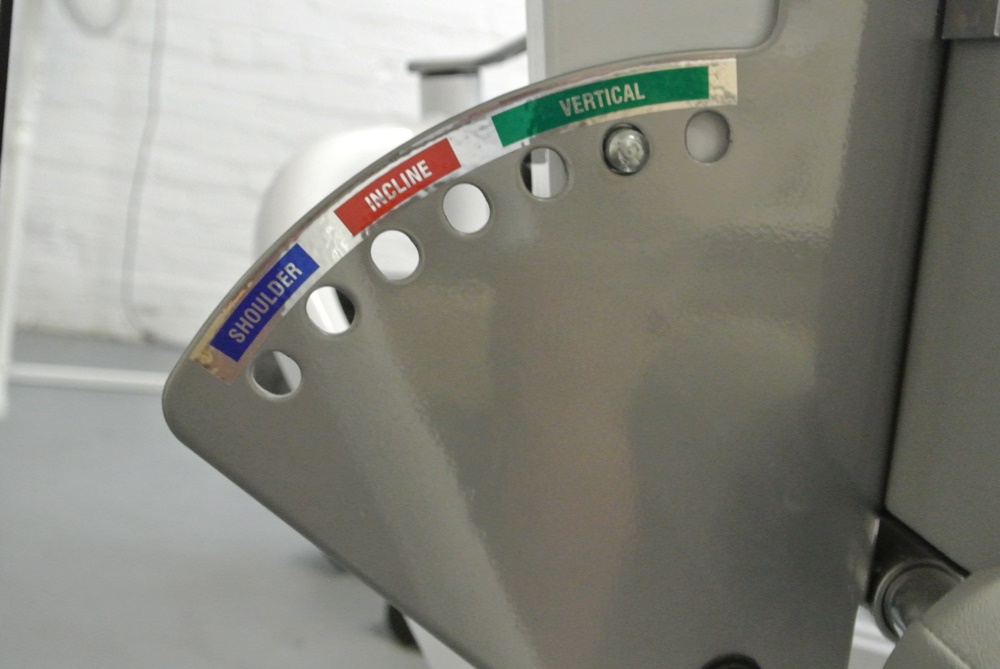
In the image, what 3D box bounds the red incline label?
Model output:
[{"bbox_3d":[-0.033,-0.047,0.526,0.043,0.012,0.001,-33,12,0],"label":"red incline label"}]

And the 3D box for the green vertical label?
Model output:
[{"bbox_3d":[0.033,-0.075,0.528,0.072,0.013,0.001,-14,12,-4],"label":"green vertical label"}]

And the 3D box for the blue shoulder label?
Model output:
[{"bbox_3d":[-0.076,-0.010,0.528,0.012,0.043,0.001,41,4,-12],"label":"blue shoulder label"}]

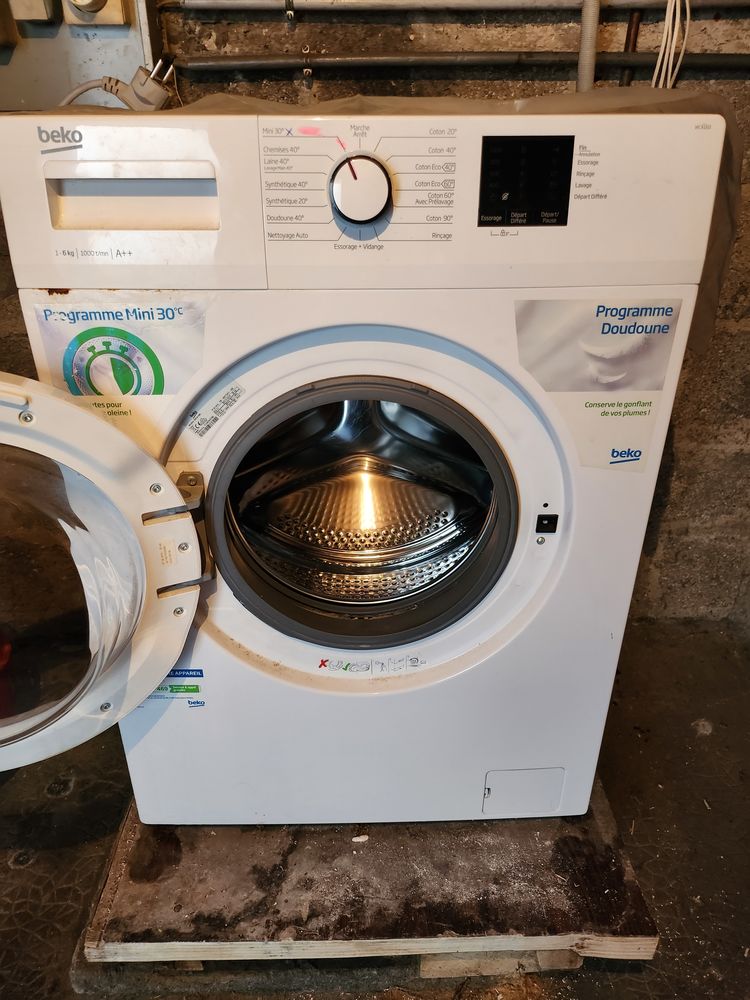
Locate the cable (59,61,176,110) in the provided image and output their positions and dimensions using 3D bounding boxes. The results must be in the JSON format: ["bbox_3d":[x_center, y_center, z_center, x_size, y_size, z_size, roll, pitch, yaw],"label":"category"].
[{"bbox_3d":[-0.241,-0.399,0.677,0.115,0.052,0.055,-1,27,-1],"label":"cable"}]

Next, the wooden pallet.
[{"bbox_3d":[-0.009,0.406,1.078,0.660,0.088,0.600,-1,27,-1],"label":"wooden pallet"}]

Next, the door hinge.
[{"bbox_3d":[-0.185,0.033,0.704,0.038,0.132,0.032,-1,27,-1],"label":"door hinge"}]

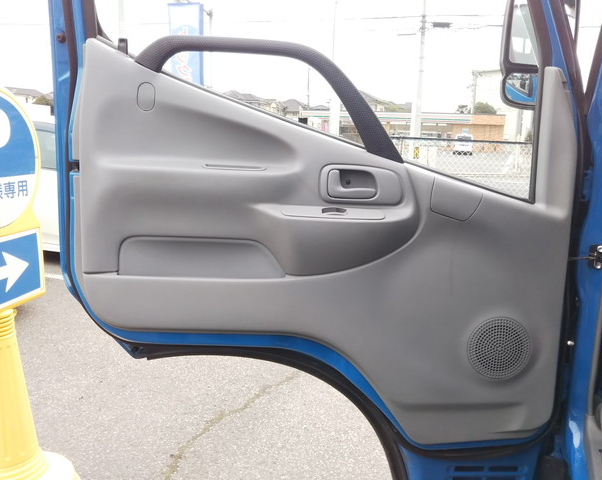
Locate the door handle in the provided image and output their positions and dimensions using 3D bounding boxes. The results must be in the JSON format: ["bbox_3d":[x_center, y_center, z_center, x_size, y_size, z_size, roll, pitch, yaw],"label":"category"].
[{"bbox_3d":[0.098,-0.105,1.045,0.093,0.055,0.030,1,9,-2],"label":"door handle"}]

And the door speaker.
[{"bbox_3d":[0.399,0.218,1.115,0.128,0.128,0.025,1,9,-2],"label":"door speaker"}]

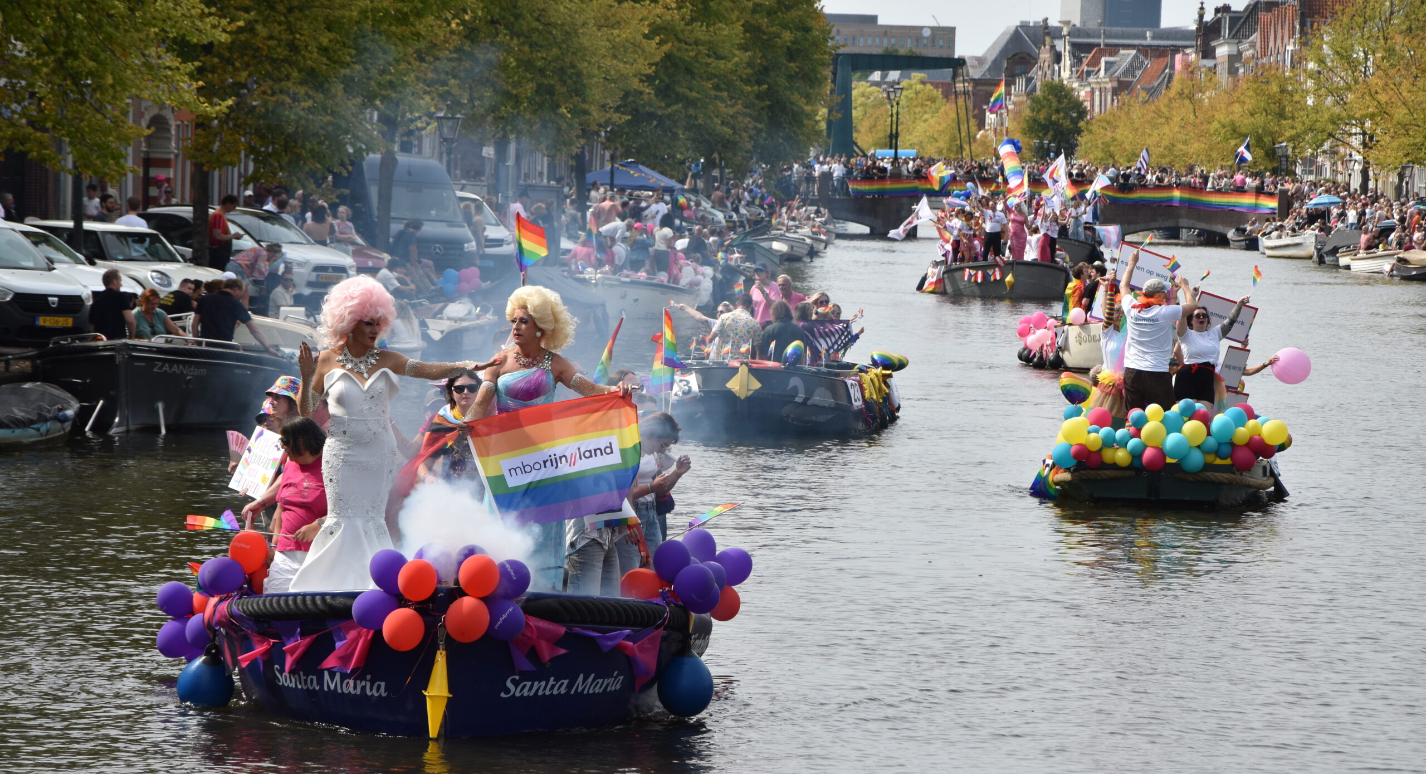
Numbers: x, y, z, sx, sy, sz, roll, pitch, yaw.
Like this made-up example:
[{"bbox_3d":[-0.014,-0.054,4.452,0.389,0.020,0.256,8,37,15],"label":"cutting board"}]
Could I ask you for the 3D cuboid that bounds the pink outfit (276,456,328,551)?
[{"bbox_3d":[-2.344,0.673,36.000,0.480,0.560,0.340,3,2,30],"label":"pink outfit"}]

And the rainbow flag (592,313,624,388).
[{"bbox_3d":[-0.637,-0.212,37.600,0.160,0.500,0.180,22,2,0],"label":"rainbow flag"}]

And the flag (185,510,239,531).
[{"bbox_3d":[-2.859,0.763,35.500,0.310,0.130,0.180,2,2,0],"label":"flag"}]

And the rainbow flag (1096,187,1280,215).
[{"bbox_3d":[21.853,-8.576,286.000,8.200,1.000,0.250,2,2,3],"label":"rainbow flag"}]

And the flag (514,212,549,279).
[{"bbox_3d":[-1.075,-0.824,36.800,0.210,0.430,0.170,2,2,6],"label":"flag"}]

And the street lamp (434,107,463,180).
[{"bbox_3d":[-5.477,-3.983,129.000,0.600,3.850,0.600,2,2,0],"label":"street lamp"}]

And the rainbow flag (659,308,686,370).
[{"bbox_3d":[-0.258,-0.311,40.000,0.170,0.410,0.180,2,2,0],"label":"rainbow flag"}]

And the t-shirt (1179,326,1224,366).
[{"bbox_3d":[5.051,-0.426,64.300,0.470,0.430,0.280,2,2,7],"label":"t-shirt"}]

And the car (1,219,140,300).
[{"bbox_3d":[-9.949,-1.530,89.500,1.780,1.580,4.200,0,3,-38],"label":"car"}]

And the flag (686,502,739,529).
[{"bbox_3d":[0.003,0.753,36.400,0.330,0.100,0.250,-28,6,0],"label":"flag"}]

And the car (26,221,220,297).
[{"bbox_3d":[-8.162,-1.493,85.508,1.750,1.420,3.850,0,3,-45],"label":"car"}]

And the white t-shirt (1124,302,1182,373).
[{"bbox_3d":[4.241,-0.489,60.000,0.550,0.660,0.330,2,2,17],"label":"white t-shirt"}]

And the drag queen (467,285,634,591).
[{"bbox_3d":[-0.938,0.373,35.600,0.970,1.920,0.550,2,2,0],"label":"drag queen"}]

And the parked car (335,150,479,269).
[{"bbox_3d":[-6.005,-2.789,107.974,2.080,2.680,6.100,1,2,-27],"label":"parked car"}]

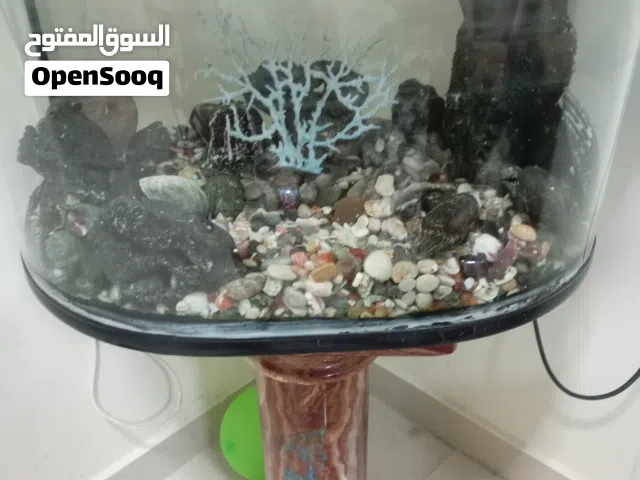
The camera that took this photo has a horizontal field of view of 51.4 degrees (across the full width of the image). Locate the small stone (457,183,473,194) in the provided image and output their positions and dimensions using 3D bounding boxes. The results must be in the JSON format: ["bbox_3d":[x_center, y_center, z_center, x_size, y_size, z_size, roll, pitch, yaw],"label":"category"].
[{"bbox_3d":[0.166,-0.059,0.764,0.018,0.014,0.017,0,27,0],"label":"small stone"}]

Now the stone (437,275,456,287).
[{"bbox_3d":[0.119,0.038,0.628,0.019,0.010,0.012,7,28,13],"label":"stone"}]

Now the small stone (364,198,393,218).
[{"bbox_3d":[0.064,-0.035,0.730,0.030,0.020,0.022,0,27,0],"label":"small stone"}]

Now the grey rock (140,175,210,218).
[{"bbox_3d":[-0.154,-0.046,0.710,0.075,0.043,0.045,0,27,0],"label":"grey rock"}]

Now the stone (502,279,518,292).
[{"bbox_3d":[0.189,0.045,0.660,0.016,0.012,0.015,0,27,0],"label":"stone"}]

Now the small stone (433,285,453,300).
[{"bbox_3d":[0.123,0.052,0.666,0.020,0.015,0.016,-9,32,-13],"label":"small stone"}]

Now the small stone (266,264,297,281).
[{"bbox_3d":[-0.040,0.034,0.694,0.031,0.015,0.022,-1,30,0],"label":"small stone"}]

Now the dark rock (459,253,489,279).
[{"bbox_3d":[0.164,0.028,0.710,0.032,0.026,0.028,0,28,0],"label":"dark rock"}]

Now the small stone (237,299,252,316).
[{"bbox_3d":[-0.068,0.060,0.597,0.014,0.013,0.014,0,27,0],"label":"small stone"}]

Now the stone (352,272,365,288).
[{"bbox_3d":[0.038,0.040,0.655,0.012,0.015,0.011,0,27,0],"label":"stone"}]

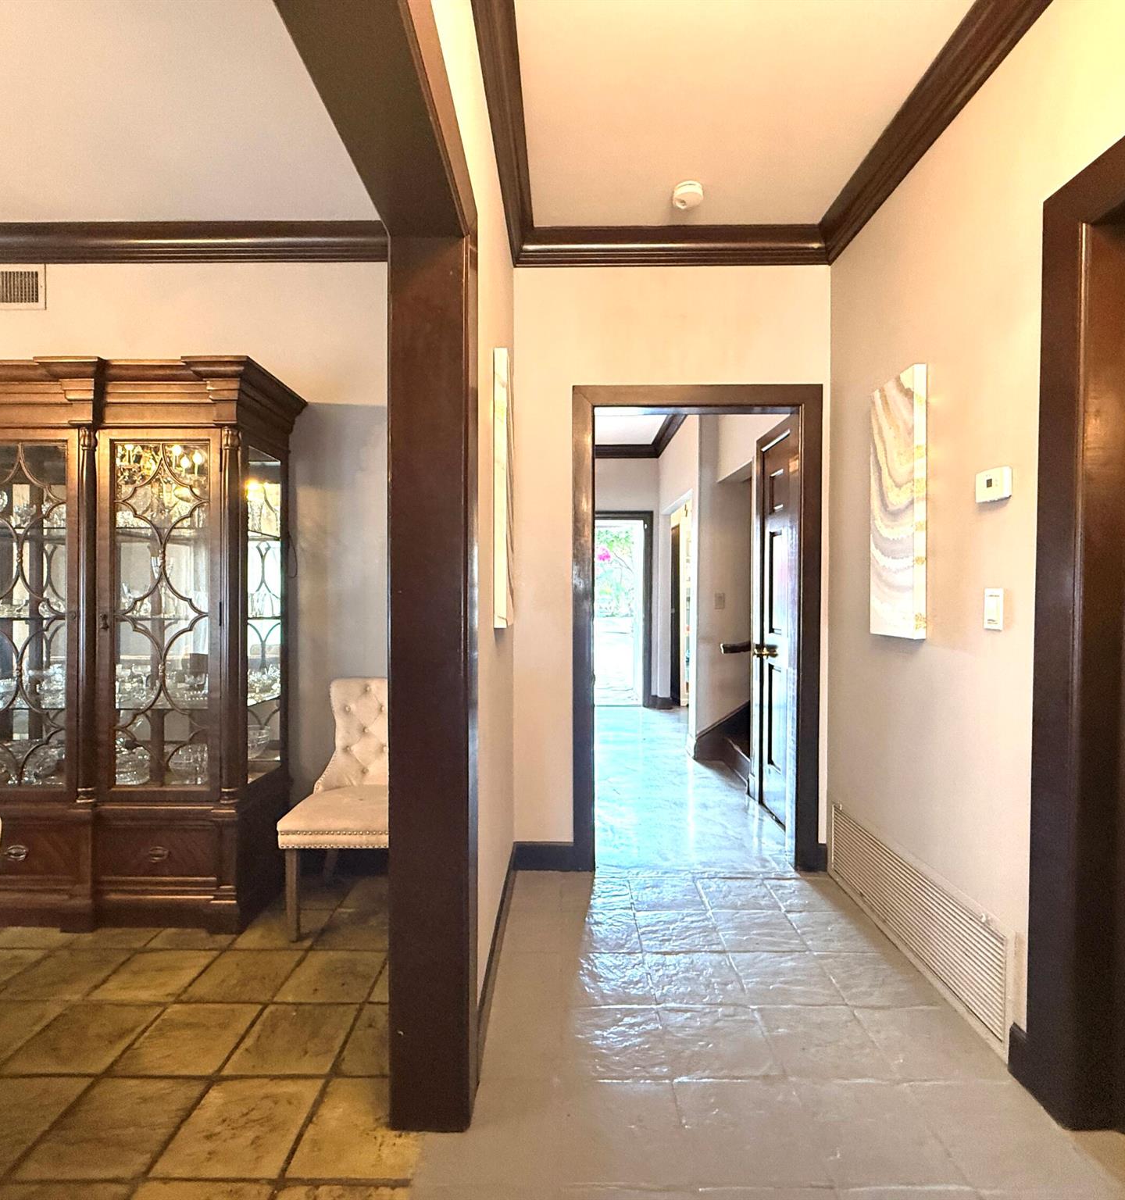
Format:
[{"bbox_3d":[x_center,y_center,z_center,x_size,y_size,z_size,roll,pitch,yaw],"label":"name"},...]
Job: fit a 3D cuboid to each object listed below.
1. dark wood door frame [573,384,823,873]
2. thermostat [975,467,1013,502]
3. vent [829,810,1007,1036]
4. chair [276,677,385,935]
[{"bbox_3d":[0.596,0.126,2.930,1.107,2.165,0.150,0,1,0],"label":"dark wood door frame"},{"bbox_3d":[1.172,-0.313,1.758,0.026,0.080,0.114,0,1,0],"label":"thermostat"},{"bbox_3d":[1.177,1.029,2.301,0.020,0.310,1.135,0,1,0],"label":"vent"},{"bbox_3d":[-0.755,0.777,2.559,0.490,0.875,0.560,0,1,0],"label":"chair"}]

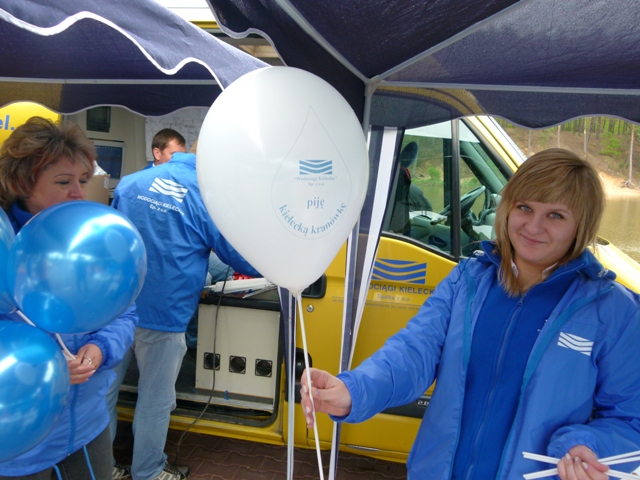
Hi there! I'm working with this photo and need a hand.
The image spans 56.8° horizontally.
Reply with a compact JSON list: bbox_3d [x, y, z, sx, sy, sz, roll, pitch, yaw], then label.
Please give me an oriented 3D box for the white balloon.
[{"bbox_3d":[-0.061,-0.097,0.960,0.277,0.365,0.277,-7,4,-22],"label":"white balloon"}]

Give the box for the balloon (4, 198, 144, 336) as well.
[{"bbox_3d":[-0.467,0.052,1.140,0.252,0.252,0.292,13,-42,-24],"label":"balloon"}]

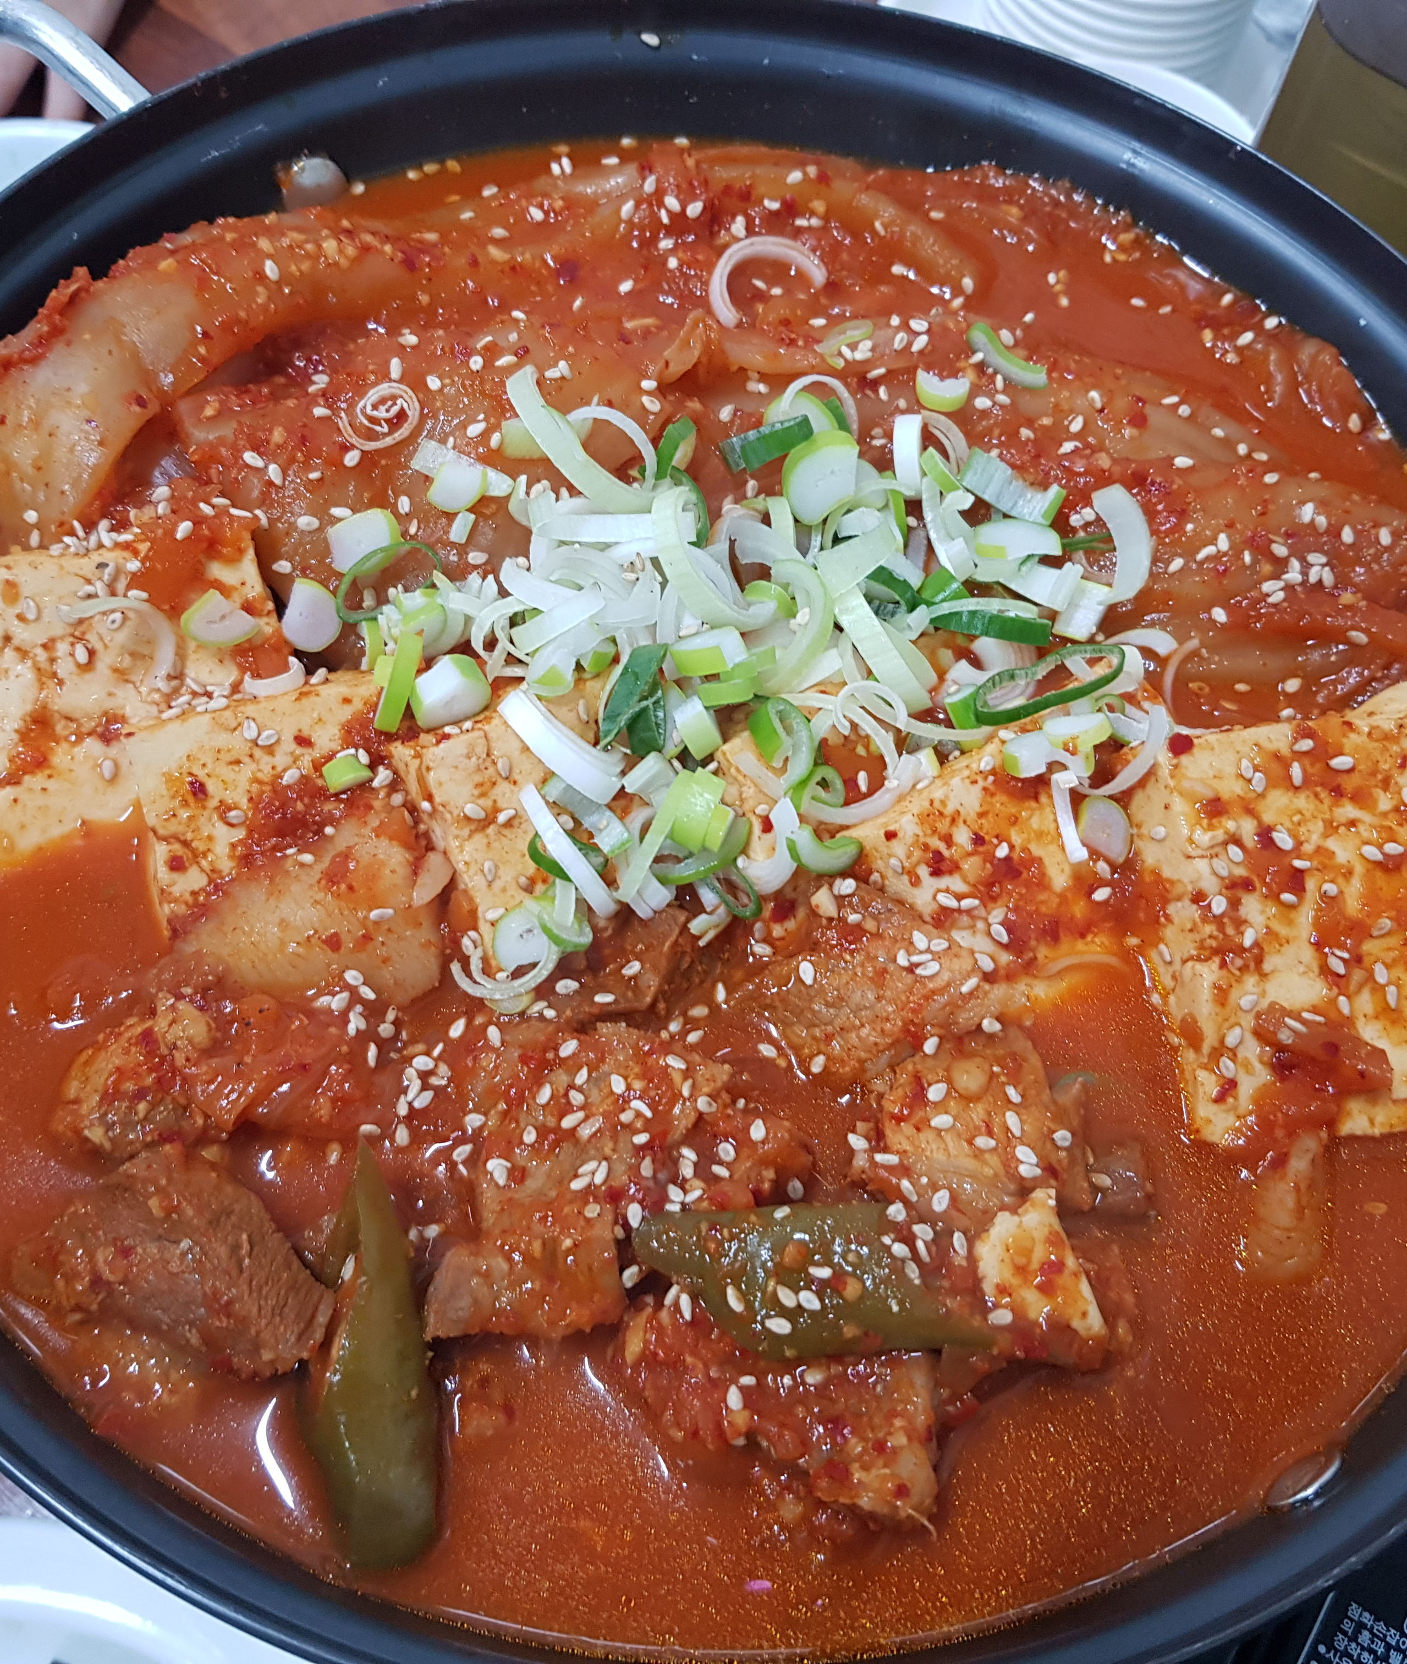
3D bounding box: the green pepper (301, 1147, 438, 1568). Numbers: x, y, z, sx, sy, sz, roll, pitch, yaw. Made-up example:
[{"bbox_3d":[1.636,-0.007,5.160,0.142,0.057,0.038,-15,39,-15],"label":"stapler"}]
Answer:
[{"bbox_3d":[-0.040,0.063,0.202,0.015,0.015,0.050,-5,63,-7],"label":"green pepper"}]

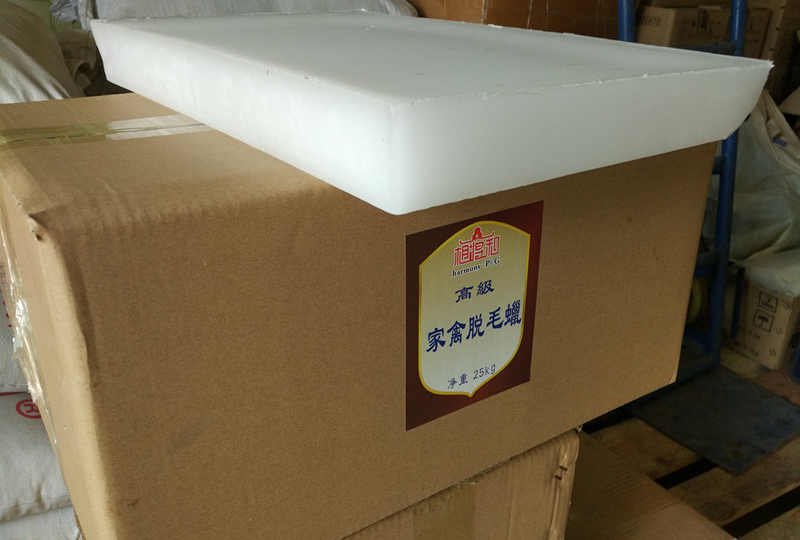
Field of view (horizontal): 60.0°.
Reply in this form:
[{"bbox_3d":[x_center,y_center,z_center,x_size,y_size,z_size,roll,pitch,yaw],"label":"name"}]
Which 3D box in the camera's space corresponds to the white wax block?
[{"bbox_3d":[-0.018,-0.151,0.525,0.290,0.049,0.447,-16,29,-33],"label":"white wax block"}]

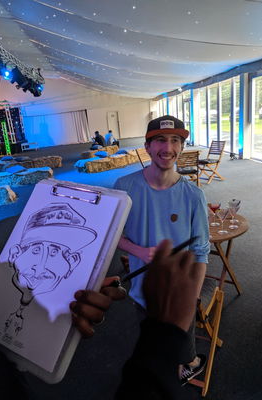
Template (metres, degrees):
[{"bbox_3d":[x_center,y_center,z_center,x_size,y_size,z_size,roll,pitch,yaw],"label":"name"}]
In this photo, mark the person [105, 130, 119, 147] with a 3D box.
[{"bbox_3d":[-0.827,-2.543,13.805,0.700,1.000,0.500,-9,16,-14],"label":"person"}]

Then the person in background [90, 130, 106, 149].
[{"bbox_3d":[-1.504,-2.482,13.805,0.700,1.000,0.500,-1,16,14],"label":"person in background"}]

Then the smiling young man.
[{"bbox_3d":[0.217,0.396,1.786,0.500,1.720,0.400,-3,16,7],"label":"smiling young man"}]

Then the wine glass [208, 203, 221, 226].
[{"bbox_3d":[0.732,0.130,2.707,0.107,0.187,0.107,-5,15,0],"label":"wine glass"}]

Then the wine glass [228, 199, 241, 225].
[{"bbox_3d":[0.916,0.099,2.757,0.107,0.187,0.107,-5,15,0],"label":"wine glass"}]

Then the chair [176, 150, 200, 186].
[{"bbox_3d":[1.181,-0.549,6.420,0.460,0.890,0.580,-2,16,11],"label":"chair"}]

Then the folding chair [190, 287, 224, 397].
[{"bbox_3d":[0.319,0.725,2.126,0.460,0.890,0.580,5,18,32],"label":"folding chair"}]

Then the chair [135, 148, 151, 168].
[{"bbox_3d":[0.497,-0.757,7.391,0.460,0.890,0.580,-14,18,-30],"label":"chair"}]

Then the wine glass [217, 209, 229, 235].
[{"bbox_3d":[0.748,0.177,2.531,0.107,0.187,0.107,-5,15,0],"label":"wine glass"}]

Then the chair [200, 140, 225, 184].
[{"bbox_3d":[1.903,-0.906,7.468,0.580,0.890,0.460,-13,17,-26],"label":"chair"}]

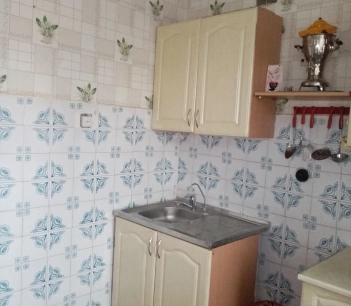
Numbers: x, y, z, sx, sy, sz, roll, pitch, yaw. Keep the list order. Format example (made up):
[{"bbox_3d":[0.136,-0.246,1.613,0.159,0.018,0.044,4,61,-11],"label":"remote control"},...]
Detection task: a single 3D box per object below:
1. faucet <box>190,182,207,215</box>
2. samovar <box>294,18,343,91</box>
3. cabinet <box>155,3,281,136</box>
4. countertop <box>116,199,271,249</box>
[{"bbox_3d":[0.152,0.306,2.329,0.145,0.212,0.045,2,5,-10],"label":"faucet"},{"bbox_3d":[0.732,-0.505,1.839,0.260,0.390,0.245,7,6,43],"label":"samovar"},{"bbox_3d":[0.240,-0.484,2.318,0.805,0.719,0.293,7,6,44],"label":"cabinet"},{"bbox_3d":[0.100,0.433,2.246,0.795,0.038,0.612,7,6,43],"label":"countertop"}]

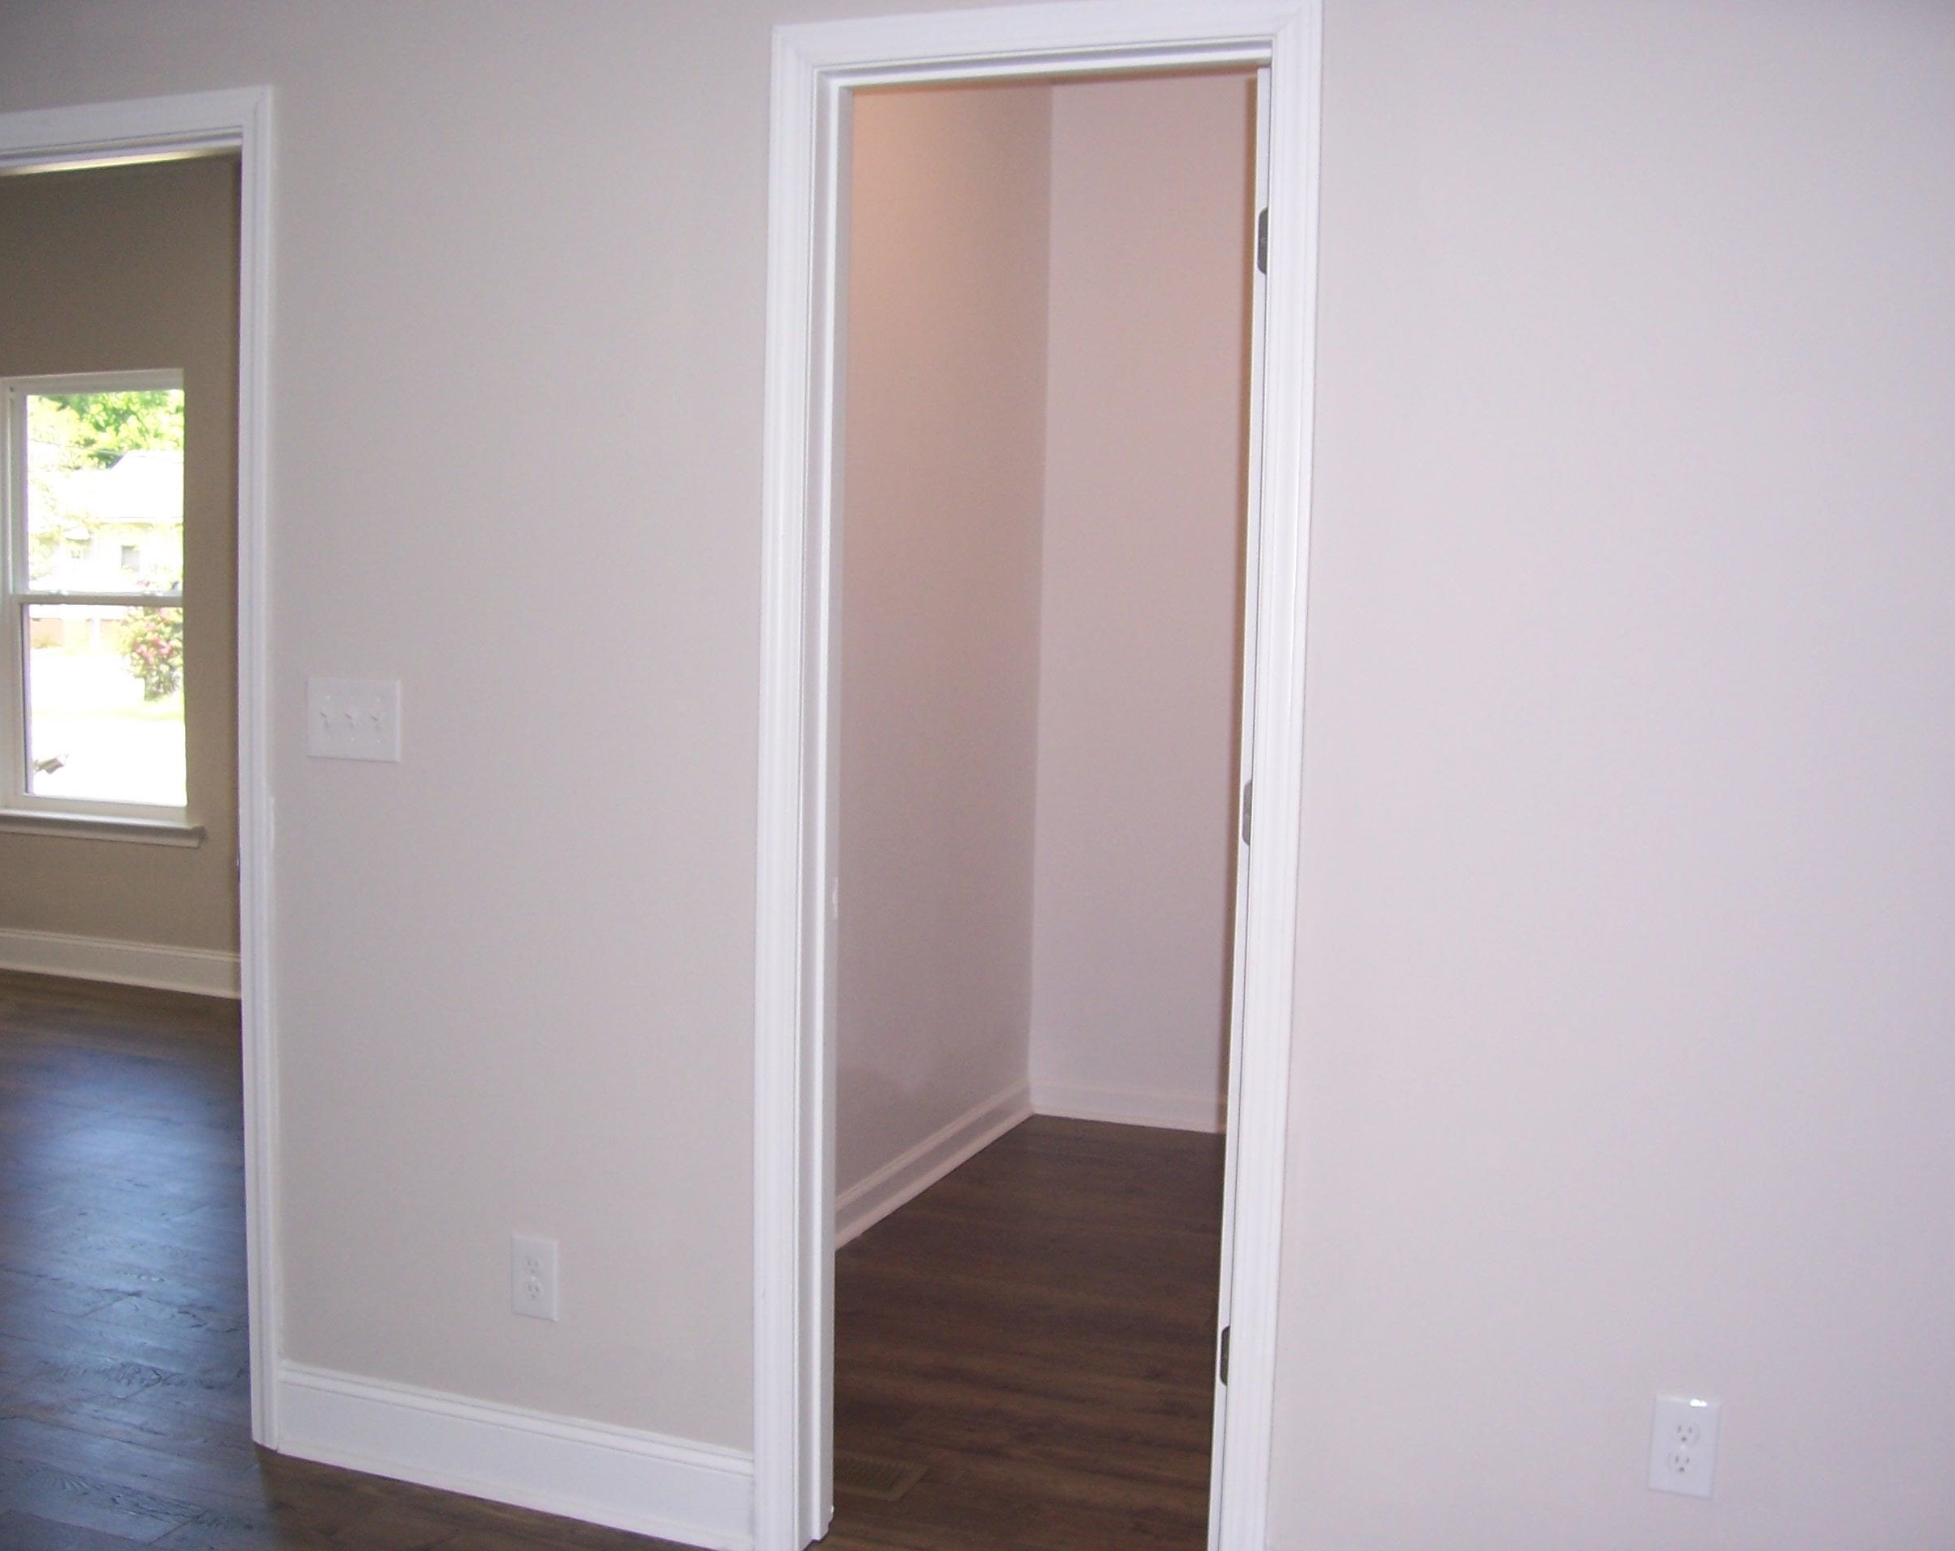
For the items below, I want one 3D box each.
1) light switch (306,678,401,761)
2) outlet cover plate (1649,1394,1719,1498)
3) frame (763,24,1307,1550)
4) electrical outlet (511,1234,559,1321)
[{"bbox_3d":[-0.938,-0.083,3.043,0.169,0.122,0.013,3,5,21],"label":"light switch"},{"bbox_3d":[0.844,0.805,2.426,0.077,0.122,0.010,3,5,21],"label":"outlet cover plate"},{"bbox_3d":[0.066,0.070,2.726,0.750,2.122,0.145,3,5,21],"label":"frame"},{"bbox_3d":[-0.655,0.743,2.994,0.077,0.122,0.010,3,5,21],"label":"electrical outlet"}]

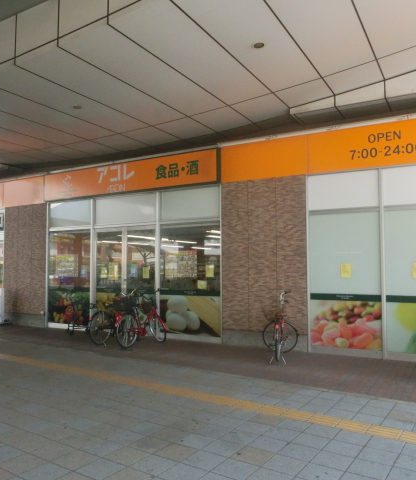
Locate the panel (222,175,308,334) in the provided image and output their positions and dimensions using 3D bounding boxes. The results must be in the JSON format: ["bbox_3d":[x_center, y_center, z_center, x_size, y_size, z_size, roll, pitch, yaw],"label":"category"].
[{"bbox_3d":[1.090,0.305,8.675,1.790,2.980,0.150,-2,-3,29],"label":"panel"}]

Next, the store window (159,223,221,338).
[{"bbox_3d":[-0.394,0.802,9.456,1.570,2.440,0.100,-2,-3,29],"label":"store window"}]

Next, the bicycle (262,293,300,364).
[{"bbox_3d":[1.226,1.461,7.495,0.580,1.110,1.480,-1,-3,13],"label":"bicycle"}]

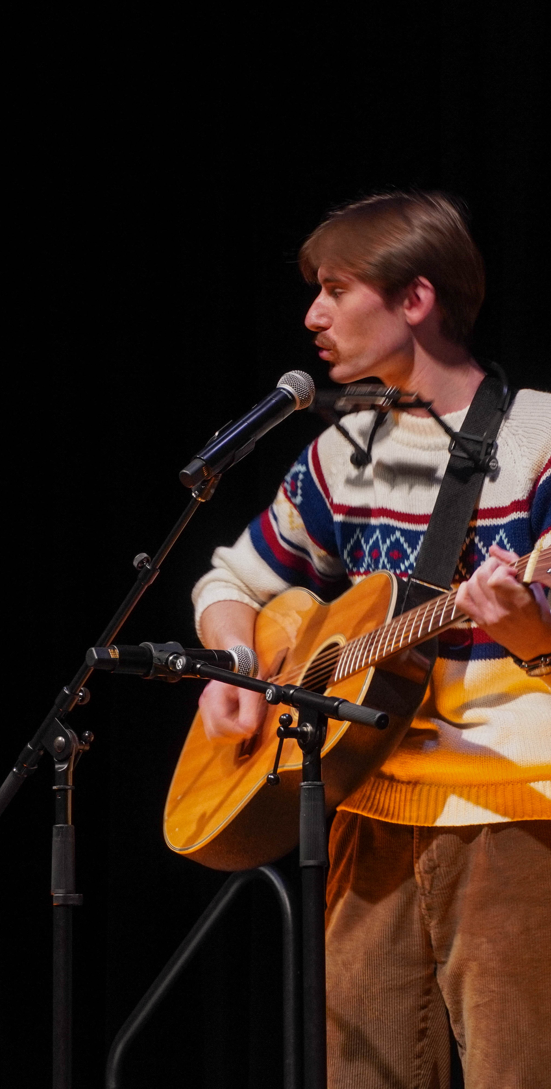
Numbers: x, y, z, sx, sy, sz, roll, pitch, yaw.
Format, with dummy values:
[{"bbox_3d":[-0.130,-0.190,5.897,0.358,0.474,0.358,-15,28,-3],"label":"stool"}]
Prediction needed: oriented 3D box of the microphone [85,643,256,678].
[{"bbox_3d":[-0.122,0.142,4.094,0.252,0.052,0.052,6,-10,-41],"label":"microphone"}]

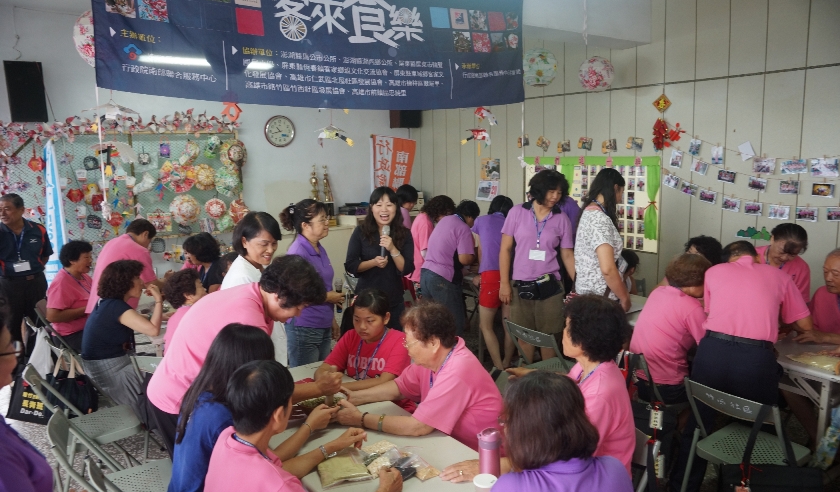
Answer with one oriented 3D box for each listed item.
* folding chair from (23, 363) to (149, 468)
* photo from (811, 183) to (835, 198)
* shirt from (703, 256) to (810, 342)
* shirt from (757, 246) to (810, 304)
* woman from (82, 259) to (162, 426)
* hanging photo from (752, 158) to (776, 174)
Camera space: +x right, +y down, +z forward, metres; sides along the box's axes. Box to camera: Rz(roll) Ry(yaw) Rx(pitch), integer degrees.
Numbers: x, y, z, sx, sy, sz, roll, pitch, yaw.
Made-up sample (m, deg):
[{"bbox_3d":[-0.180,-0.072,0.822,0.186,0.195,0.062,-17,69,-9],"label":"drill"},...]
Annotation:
[{"bbox_3d":[-1.707,0.976,3.190,0.500,0.780,0.450,-7,10,-36],"label":"folding chair"},{"bbox_3d":[3.088,-0.426,4.653,0.012,0.103,0.152,-8,11,-35],"label":"photo"},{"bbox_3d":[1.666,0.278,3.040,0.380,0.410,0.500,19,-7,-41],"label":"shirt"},{"bbox_3d":[2.206,0.220,3.699,0.480,0.620,0.320,7,12,44],"label":"shirt"},{"bbox_3d":[-1.784,0.691,3.694,0.780,1.200,0.500,-7,10,-36],"label":"woman"},{"bbox_3d":[2.829,-0.652,4.977,0.015,0.120,0.165,-8,11,-35],"label":"hanging photo"}]

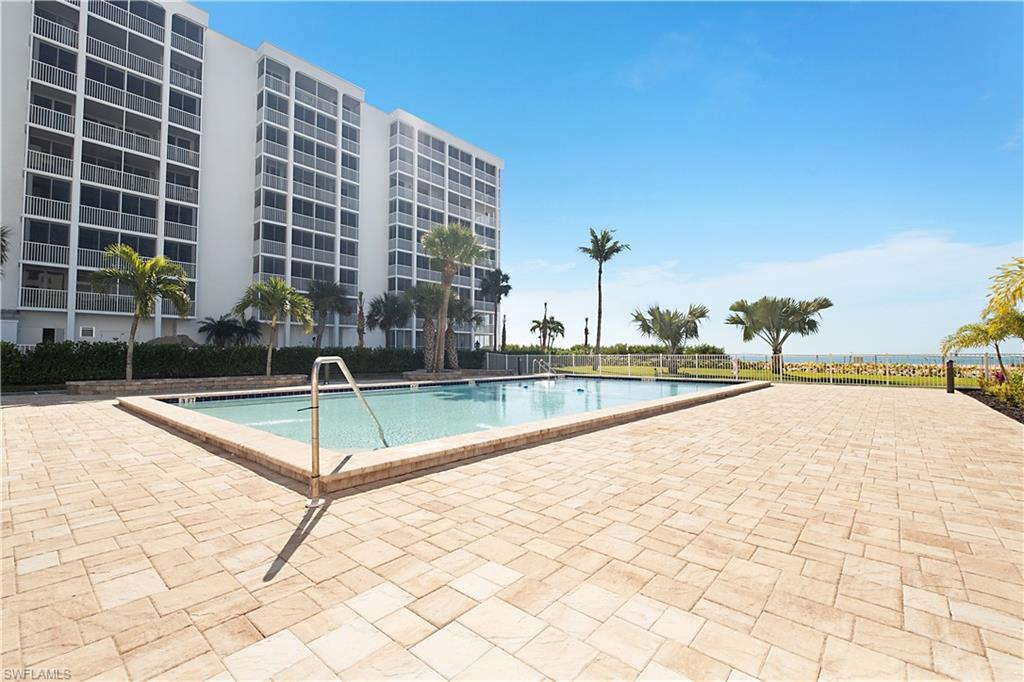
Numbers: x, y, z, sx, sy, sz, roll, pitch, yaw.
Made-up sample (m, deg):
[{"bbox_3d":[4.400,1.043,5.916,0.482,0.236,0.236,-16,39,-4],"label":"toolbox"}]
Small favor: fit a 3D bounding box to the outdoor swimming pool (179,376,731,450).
[{"bbox_3d":[0.220,1.745,13.097,9.300,0.600,16.100,-2,-3,41],"label":"outdoor swimming pool"}]

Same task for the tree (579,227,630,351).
[{"bbox_3d":[6.536,-3.108,31.628,3.700,10.560,3.600,0,-2,0],"label":"tree"}]

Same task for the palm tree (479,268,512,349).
[{"bbox_3d":[-1.470,-2.051,38.095,3.100,8.900,3.000,0,-2,0],"label":"palm tree"}]

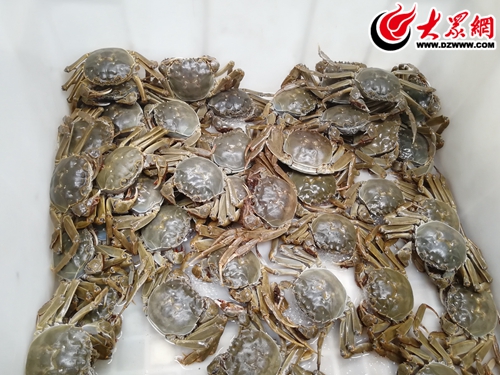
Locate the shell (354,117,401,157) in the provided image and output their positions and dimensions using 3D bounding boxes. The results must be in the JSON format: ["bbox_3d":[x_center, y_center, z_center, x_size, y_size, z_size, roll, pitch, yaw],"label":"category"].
[{"bbox_3d":[0.189,-0.074,0.577,0.057,0.027,0.063,12,68,2],"label":"shell"}]

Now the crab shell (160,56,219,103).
[{"bbox_3d":[-0.089,-0.164,0.598,0.068,0.028,0.060,2,90,-7],"label":"crab shell"}]

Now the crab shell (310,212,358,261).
[{"bbox_3d":[0.115,0.066,0.532,0.061,0.027,0.056,9,63,4],"label":"crab shell"}]

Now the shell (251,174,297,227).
[{"bbox_3d":[0.035,0.019,0.520,0.058,0.028,0.067,10,69,18],"label":"shell"}]

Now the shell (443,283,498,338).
[{"bbox_3d":[0.271,0.151,0.476,0.058,0.027,0.065,2,63,6],"label":"shell"}]

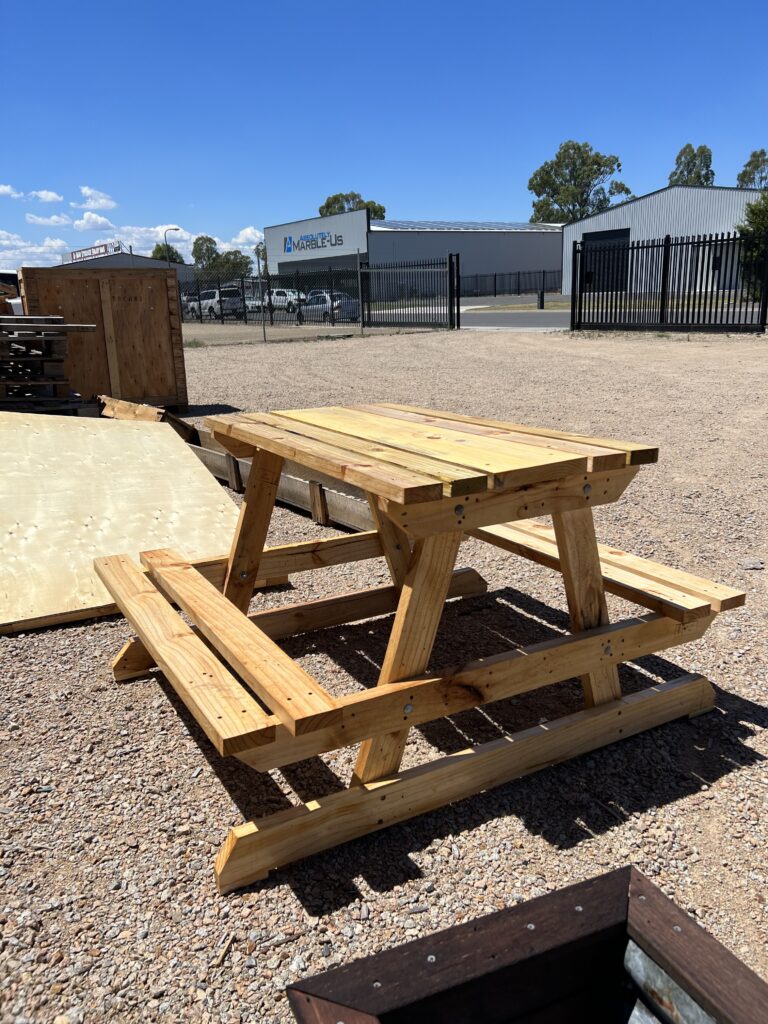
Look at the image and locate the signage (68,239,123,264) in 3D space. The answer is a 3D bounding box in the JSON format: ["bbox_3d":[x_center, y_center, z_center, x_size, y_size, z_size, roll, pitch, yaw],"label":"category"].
[{"bbox_3d":[-32.260,-29.129,86.000,0.200,1.100,15.000,-14,19,-37],"label":"signage"}]

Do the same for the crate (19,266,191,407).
[{"bbox_3d":[-2.872,-1.739,7.993,1.463,1.489,0.387,-11,18,-30],"label":"crate"}]

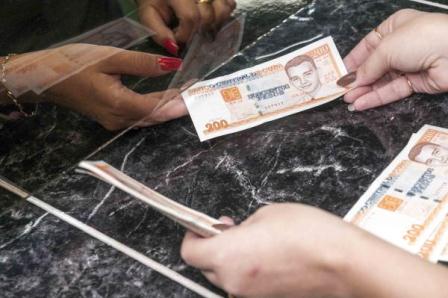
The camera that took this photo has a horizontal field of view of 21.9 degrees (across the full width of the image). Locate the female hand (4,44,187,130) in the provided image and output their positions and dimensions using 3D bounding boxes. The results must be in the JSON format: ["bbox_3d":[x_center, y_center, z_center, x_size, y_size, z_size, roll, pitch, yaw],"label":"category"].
[{"bbox_3d":[-0.118,-0.058,1.090,0.180,0.068,0.080,7,38,9],"label":"female hand"}]

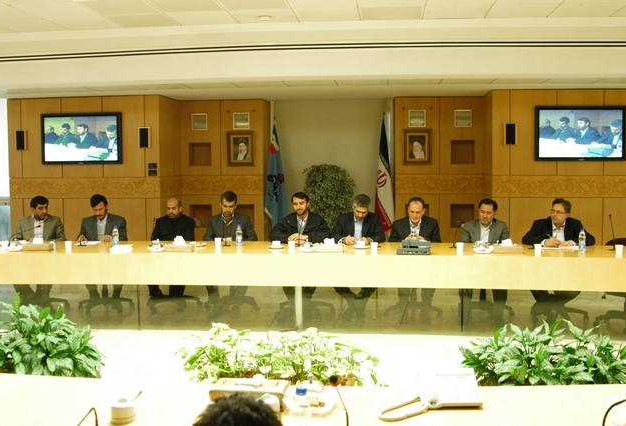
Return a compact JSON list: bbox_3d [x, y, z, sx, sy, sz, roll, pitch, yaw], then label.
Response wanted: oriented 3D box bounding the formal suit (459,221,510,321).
[{"bbox_3d":[1.762,0.521,6.570,0.520,0.940,0.620,1,3,15],"label":"formal suit"}]

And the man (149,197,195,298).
[{"bbox_3d":[-1.463,0.450,6.702,0.520,1.220,0.700,0,5,5],"label":"man"}]

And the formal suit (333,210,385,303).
[{"bbox_3d":[0.473,0.469,6.800,0.560,0.970,0.620,0,3,8],"label":"formal suit"}]

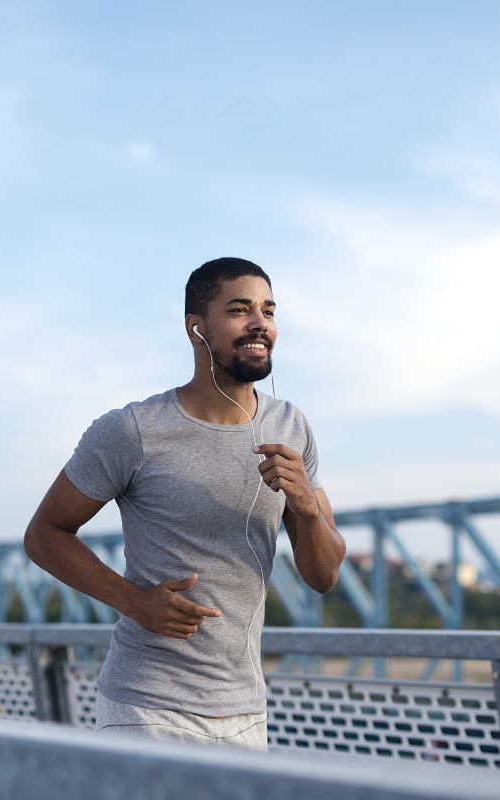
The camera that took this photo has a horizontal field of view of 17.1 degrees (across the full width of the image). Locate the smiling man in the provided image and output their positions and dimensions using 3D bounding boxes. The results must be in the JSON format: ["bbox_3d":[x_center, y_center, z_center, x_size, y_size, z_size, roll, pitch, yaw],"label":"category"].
[{"bbox_3d":[-0.140,0.604,3.140,0.610,1.740,0.700,5,-9,-36],"label":"smiling man"}]

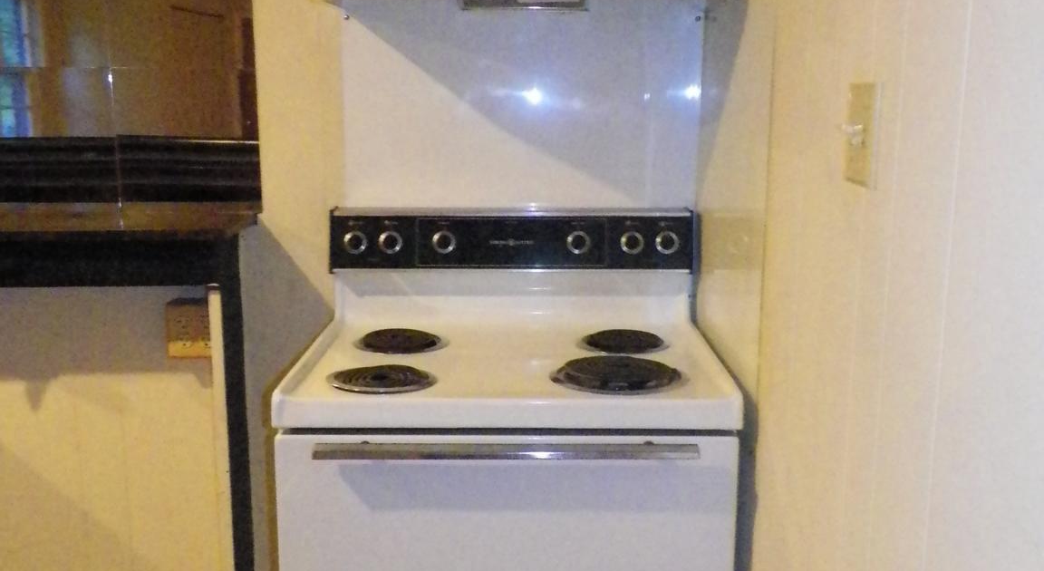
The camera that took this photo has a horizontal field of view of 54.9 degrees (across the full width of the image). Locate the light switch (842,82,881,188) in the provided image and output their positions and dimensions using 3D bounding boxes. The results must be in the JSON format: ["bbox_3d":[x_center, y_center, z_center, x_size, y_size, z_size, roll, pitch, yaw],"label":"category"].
[{"bbox_3d":[0.376,-0.169,1.125,0.018,0.116,0.077,0,10,0],"label":"light switch"}]

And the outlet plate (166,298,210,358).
[{"bbox_3d":[-0.710,0.094,2.204,0.115,0.118,0.052,0,10,0],"label":"outlet plate"}]

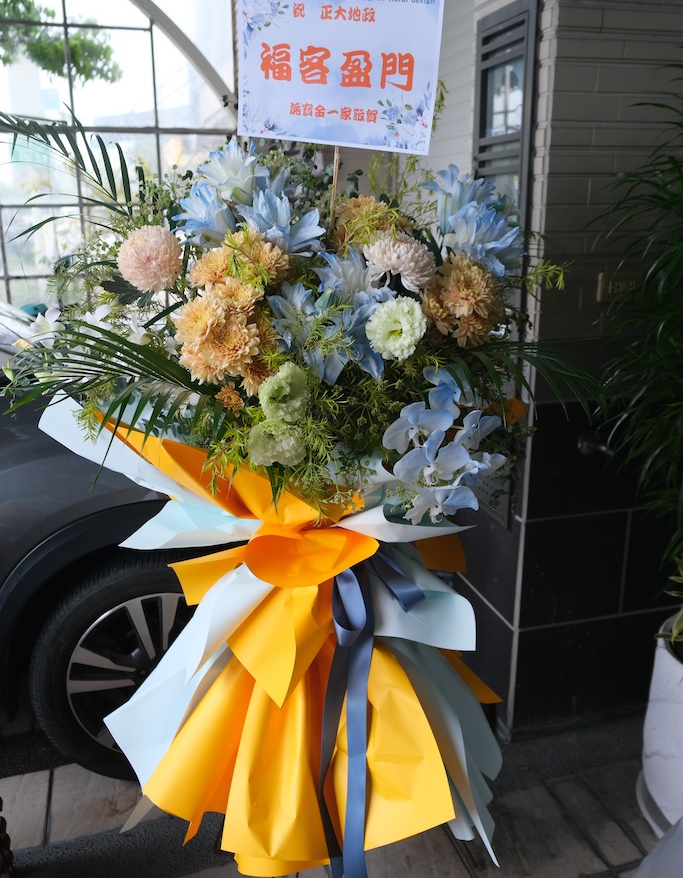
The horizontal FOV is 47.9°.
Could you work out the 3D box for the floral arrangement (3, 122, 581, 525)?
[{"bbox_3d":[-0.070,-0.186,1.128,0.820,0.550,0.480,3,17,11],"label":"floral arrangement"}]

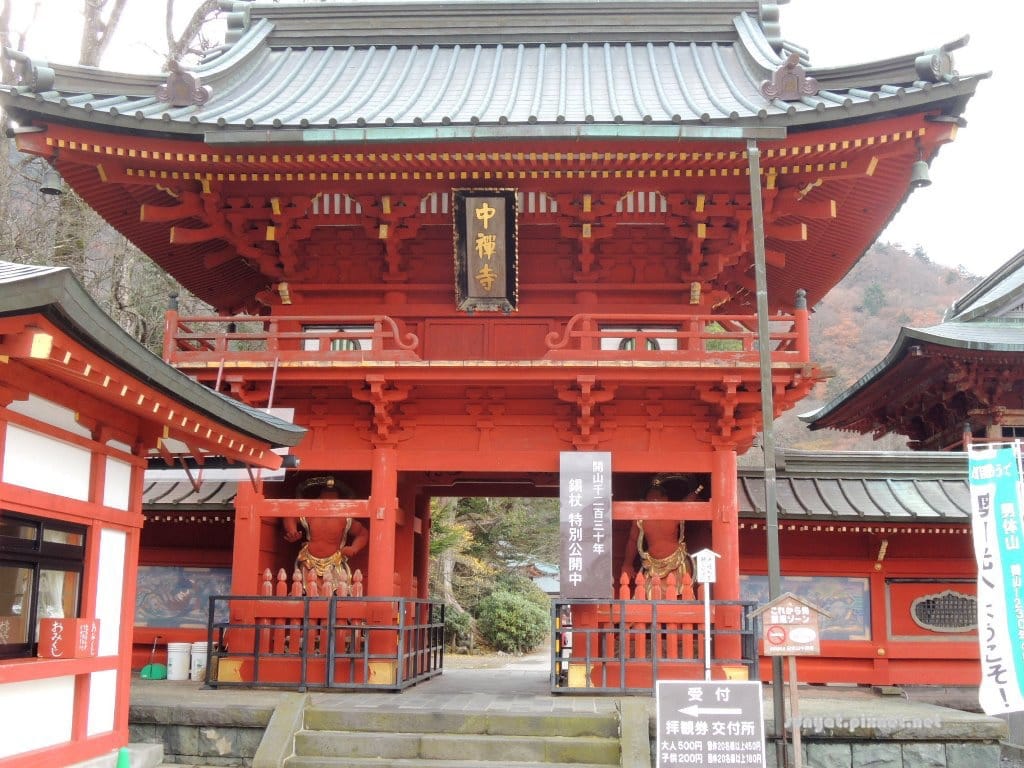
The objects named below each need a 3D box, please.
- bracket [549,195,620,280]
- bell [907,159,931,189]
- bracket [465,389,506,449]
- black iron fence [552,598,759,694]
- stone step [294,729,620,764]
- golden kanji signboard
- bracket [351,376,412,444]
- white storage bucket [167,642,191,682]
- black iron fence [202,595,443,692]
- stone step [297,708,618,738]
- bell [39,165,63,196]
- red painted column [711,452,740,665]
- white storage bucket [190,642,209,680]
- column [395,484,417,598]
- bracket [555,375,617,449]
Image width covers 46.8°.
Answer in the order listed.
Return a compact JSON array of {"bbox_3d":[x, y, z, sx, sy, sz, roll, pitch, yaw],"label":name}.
[{"bbox_3d":[1.007,-2.016,16.360,0.898,0.972,1.141,0,-11,3],"label":"bracket"},{"bbox_3d":[4.919,-2.556,14.230,0.267,0.304,0.267,0,-11,3],"label":"bell"},{"bbox_3d":[-0.340,0.457,15.401,0.522,0.810,0.198,0,-11,3],"label":"bracket"},{"bbox_3d":[1.752,3.400,15.449,2.376,1.058,3.870,0,-11,3],"label":"black iron fence"},{"bbox_3d":[-0.466,3.184,10.368,2.808,0.167,0.450,0,-11,3],"label":"stone step"},{"bbox_3d":[-0.337,-1.765,15.714,0.845,1.650,0.153,0,18,3],"label":"golden kanji signboard"},{"bbox_3d":[-1.667,0.357,14.950,0.738,0.761,0.972,0,-11,3],"label":"bracket"},{"bbox_3d":[-4.469,3.730,15.938,0.309,0.486,0.309,1,-11,0],"label":"white storage bucket"},{"bbox_3d":[-2.271,3.364,15.559,2.340,1.058,4.095,0,-11,3],"label":"black iron fence"},{"bbox_3d":[-0.478,3.237,11.332,3.039,0.196,0.374,-1,-11,7],"label":"stone step"},{"bbox_3d":[-5.780,-2.564,14.837,0.267,0.317,0.267,0,-11,3],"label":"bell"},{"bbox_3d":[2.694,2.150,14.908,0.324,2.696,0.324,0,-11,3],"label":"red painted column"},{"bbox_3d":[-4.112,3.695,15.785,0.309,0.505,0.309,1,-11,0],"label":"white storage bucket"},{"bbox_3d":[-1.642,2.811,17.605,0.346,2.992,0.346,0,-11,3],"label":"column"},{"bbox_3d":[0.977,0.391,15.560,0.804,0.804,1.122,0,-11,3],"label":"bracket"}]

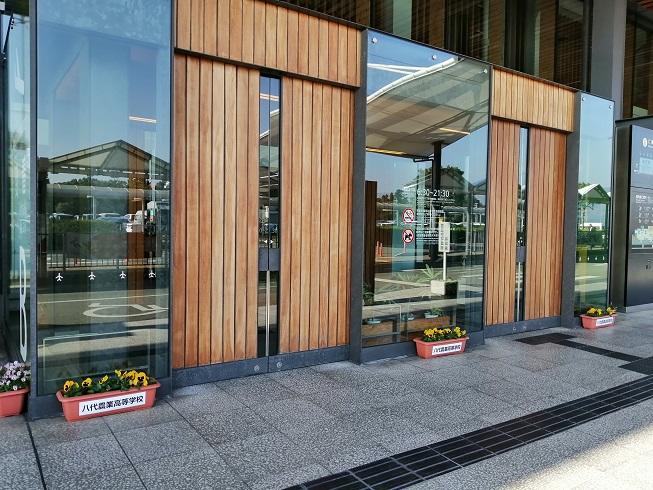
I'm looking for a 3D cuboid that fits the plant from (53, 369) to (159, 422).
[{"bbox_3d":[-1.558,1.067,3.523,0.640,0.270,0.210,0,2,-33],"label":"plant"}]

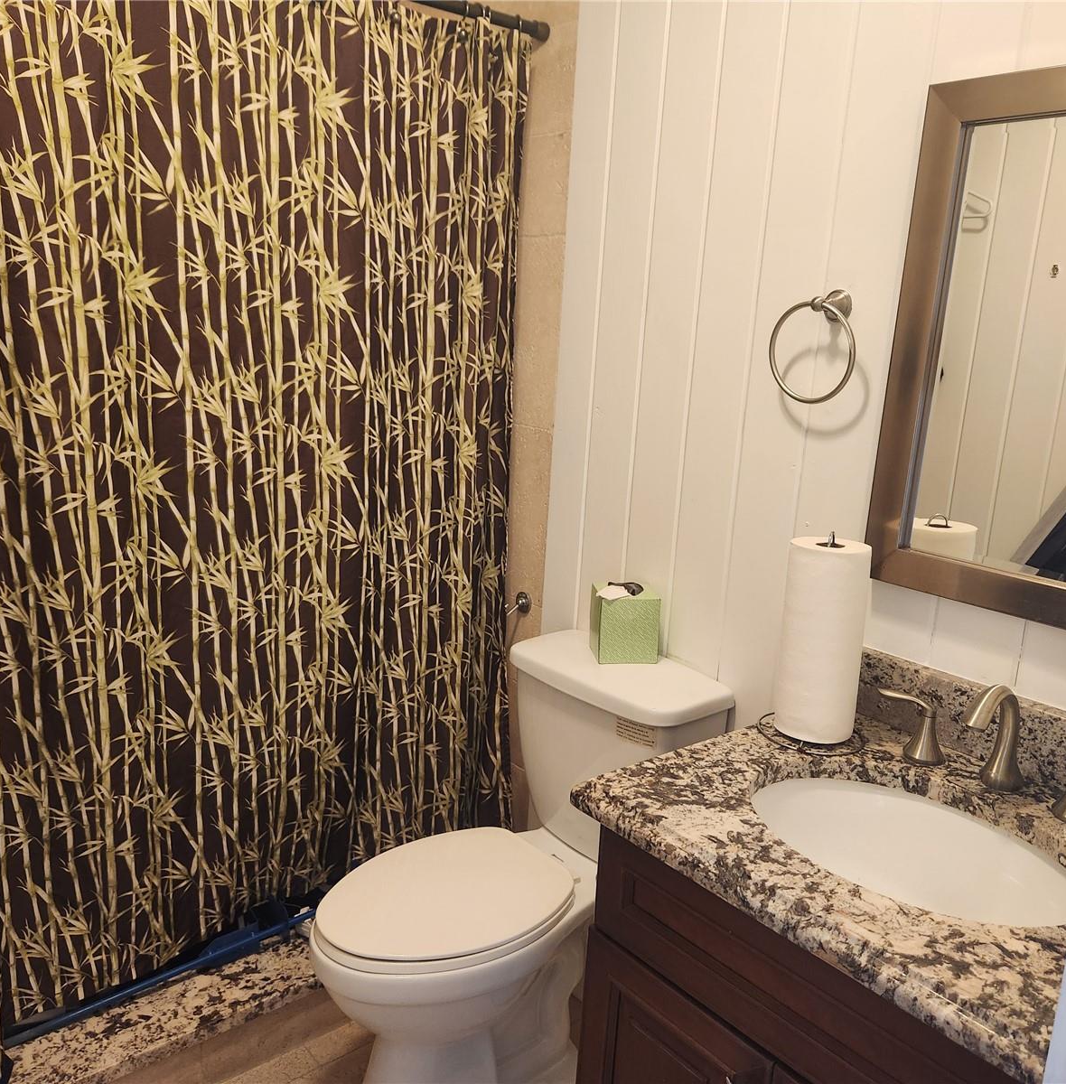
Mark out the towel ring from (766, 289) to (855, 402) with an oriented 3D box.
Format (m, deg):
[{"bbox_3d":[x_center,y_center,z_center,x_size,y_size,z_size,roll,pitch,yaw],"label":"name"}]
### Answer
[{"bbox_3d":[0.447,-0.304,1.495,0.067,0.175,0.156,-7,16,-39],"label":"towel ring"}]

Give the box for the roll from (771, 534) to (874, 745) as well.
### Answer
[{"bbox_3d":[0.420,0.140,1.395,0.113,0.278,0.113,3,13,-1],"label":"roll"}]

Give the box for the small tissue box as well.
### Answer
[{"bbox_3d":[0.173,0.156,1.830,0.110,0.127,0.107,1,13,-8],"label":"small tissue box"}]

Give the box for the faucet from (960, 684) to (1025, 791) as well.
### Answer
[{"bbox_3d":[0.601,0.256,1.252,0.155,0.150,0.055,-7,16,-39],"label":"faucet"}]

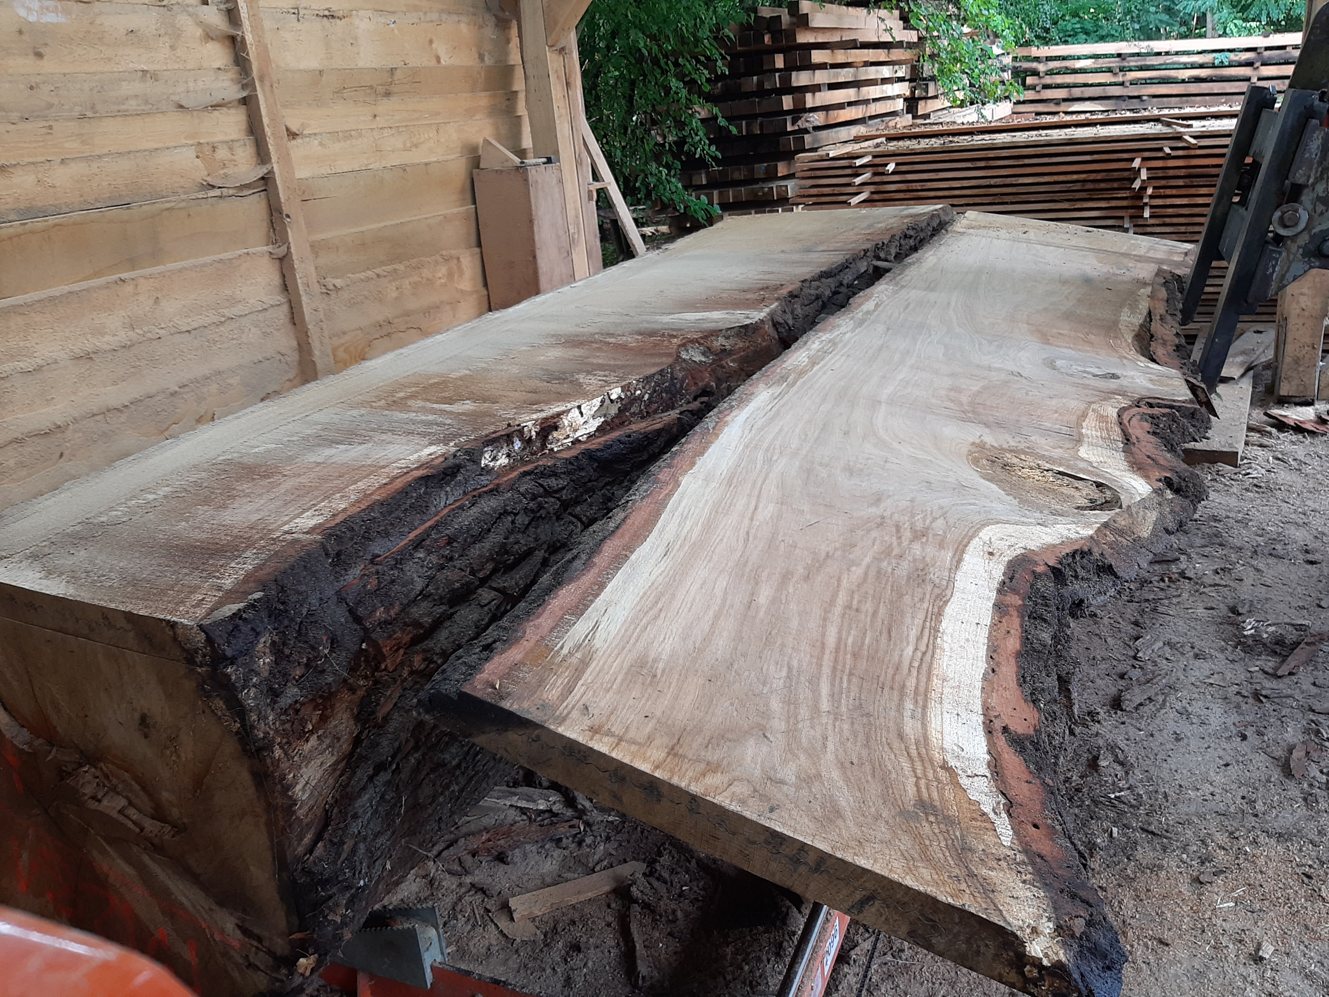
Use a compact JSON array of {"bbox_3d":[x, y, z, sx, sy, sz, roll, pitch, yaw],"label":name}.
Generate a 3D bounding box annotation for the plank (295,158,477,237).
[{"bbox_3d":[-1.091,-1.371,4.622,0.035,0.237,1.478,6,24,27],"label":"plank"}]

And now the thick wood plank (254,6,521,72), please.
[{"bbox_3d":[-1.097,-1.980,4.481,0.035,0.232,1.677,6,24,27],"label":"thick wood plank"}]

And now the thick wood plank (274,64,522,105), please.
[{"bbox_3d":[-1.091,-1.812,4.528,0.035,0.130,1.638,6,24,27],"label":"thick wood plank"}]

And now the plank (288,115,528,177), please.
[{"bbox_3d":[-1.071,-1.576,4.616,0.035,0.165,1.632,6,24,27],"label":"plank"}]

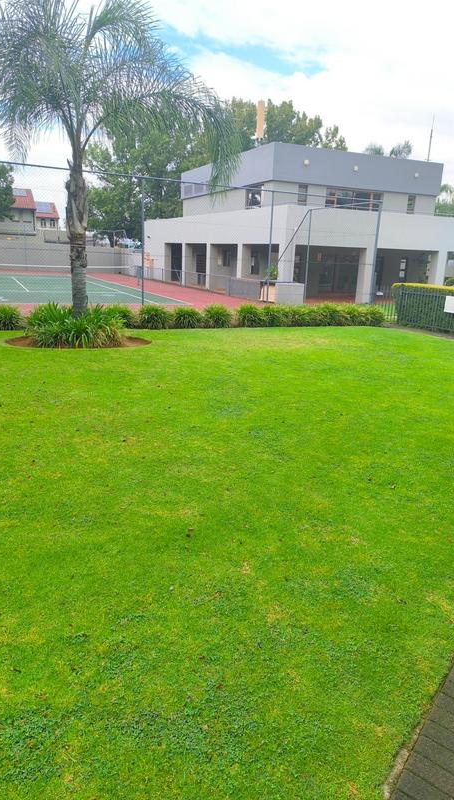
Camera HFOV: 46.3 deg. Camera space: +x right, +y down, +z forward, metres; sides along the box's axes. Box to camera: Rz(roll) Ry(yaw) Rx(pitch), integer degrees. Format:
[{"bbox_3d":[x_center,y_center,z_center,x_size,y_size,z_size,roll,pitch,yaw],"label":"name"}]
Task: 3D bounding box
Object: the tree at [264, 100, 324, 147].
[{"bbox_3d":[5.978,-20.800,52.119,6.500,15.270,6.500,4,15,5],"label":"tree"}]

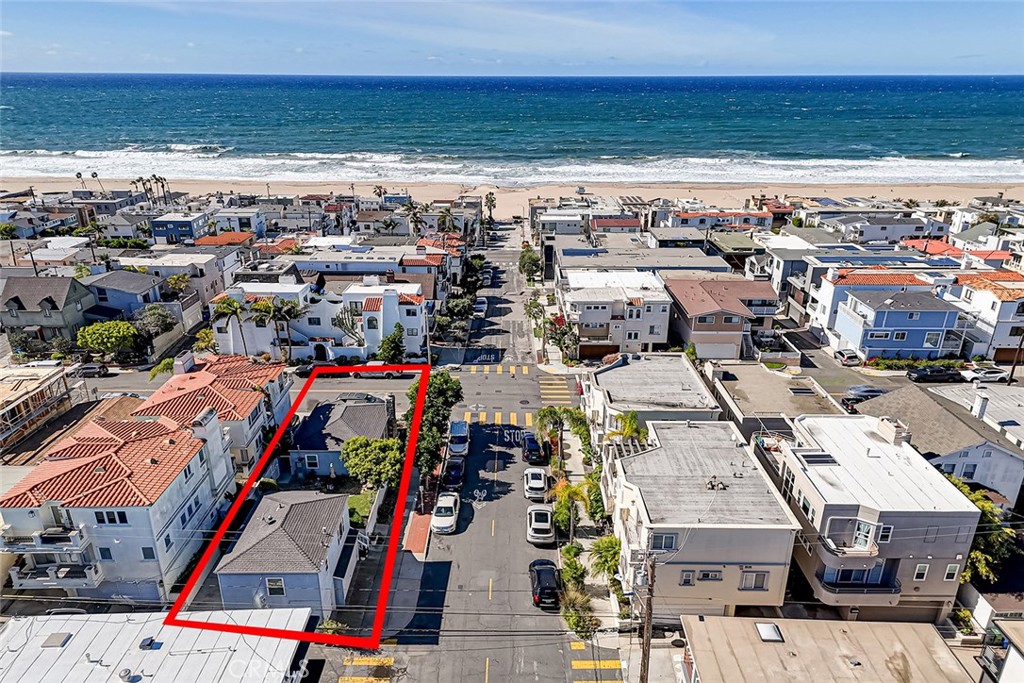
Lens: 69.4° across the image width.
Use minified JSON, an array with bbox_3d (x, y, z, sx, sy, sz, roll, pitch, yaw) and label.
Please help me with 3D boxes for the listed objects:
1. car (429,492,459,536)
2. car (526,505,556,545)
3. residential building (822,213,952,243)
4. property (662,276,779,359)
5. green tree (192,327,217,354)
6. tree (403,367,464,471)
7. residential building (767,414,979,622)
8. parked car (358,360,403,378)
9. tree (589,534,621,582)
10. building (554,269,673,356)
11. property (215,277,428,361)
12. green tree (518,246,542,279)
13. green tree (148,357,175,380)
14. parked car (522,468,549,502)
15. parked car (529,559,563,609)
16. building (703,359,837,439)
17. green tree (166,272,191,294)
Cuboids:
[{"bbox_3d":[-4.970,12.656,56.016,1.850,1.460,4.750,0,20,0],"label":"car"},{"bbox_3d":[2.177,13.006,54.503,1.930,1.600,4.650,0,17,0],"label":"car"},{"bbox_3d":[99.268,-30.515,198.591,24.171,6.748,16.114,0,20,0],"label":"residential building"},{"bbox_3d":[27.738,-3.563,94.507,13.899,6.546,17.121,0,20,0],"label":"property"},{"bbox_3d":[-38.200,0.062,91.587,2.900,3.700,2.900,0,20,0],"label":"green tree"},{"bbox_3d":[-6.750,7.108,66.548,4.700,5.900,10.000,0,20,0],"label":"tree"},{"bbox_3d":[21.600,11.009,48.271,8.300,8.800,13.200,0,20,0],"label":"residential building"},{"bbox_3d":[-15.606,3.107,85.232,5.750,1.830,1.980,0,17,0],"label":"parked car"},{"bbox_3d":[6.050,14.523,48.711,2.000,2.300,2.000,0,20,0],"label":"tree"},{"bbox_3d":[12.907,-3.841,97.581,13.000,7.700,15.600,0,20,0],"label":"building"},{"bbox_3d":[-24.500,-3.232,97.693,25.800,8.000,12.300,0,20,0],"label":"property"},{"bbox_3d":[3.750,-15.665,147.993,4.700,6.000,4.700,0,20,0],"label":"green tree"},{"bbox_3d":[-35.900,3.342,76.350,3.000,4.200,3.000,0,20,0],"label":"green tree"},{"bbox_3d":[1.837,10.827,57.460,1.820,1.500,4.400,0,17,0],"label":"parked car"},{"bbox_3d":[2.101,14.581,45.435,1.850,1.500,4.600,0,17,0],"label":"parked car"},{"bbox_3d":[21.133,6.894,61.093,8.359,7.654,11.582,0,20,0],"label":"building"},{"bbox_3d":[-58.800,-9.690,130.160,3.700,3.900,3.700,0,20,0],"label":"green tree"}]

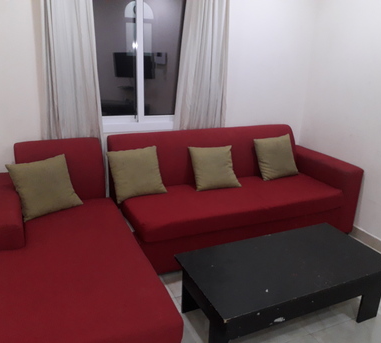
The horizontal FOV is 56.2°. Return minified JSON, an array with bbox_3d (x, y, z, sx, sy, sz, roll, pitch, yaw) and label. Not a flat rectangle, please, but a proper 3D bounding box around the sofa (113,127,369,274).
[{"bbox_3d":[0.381,0.139,2.956,1.940,0.850,0.790,-6,21,-23],"label":"sofa"}]

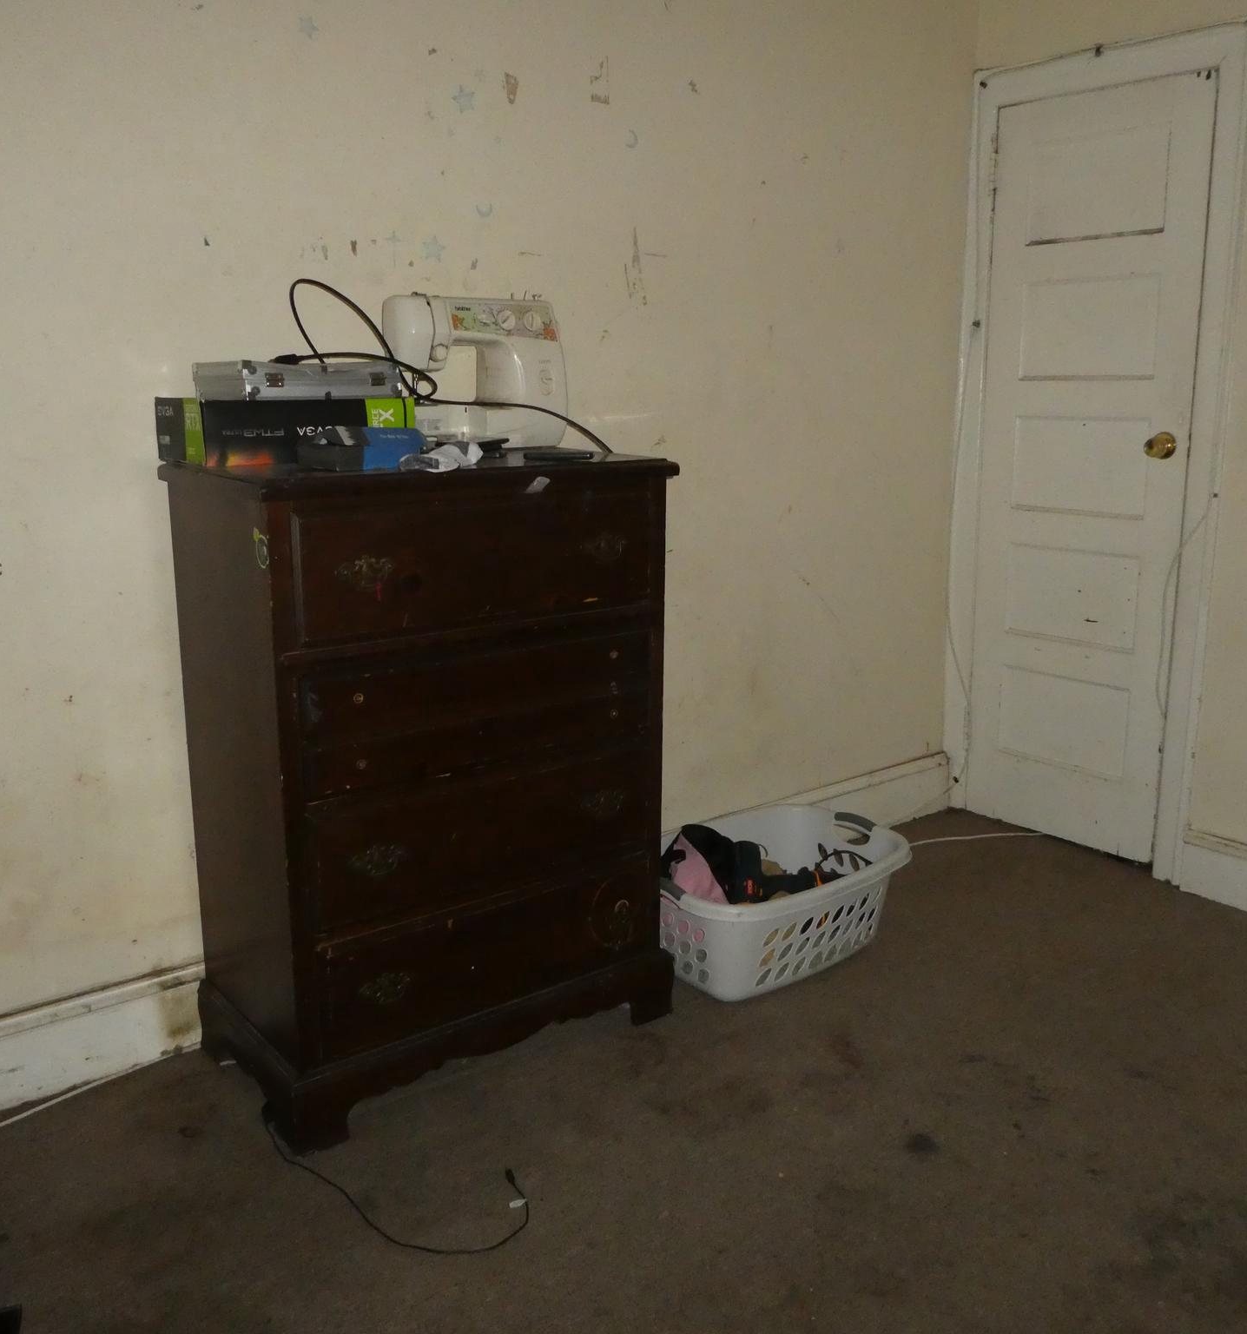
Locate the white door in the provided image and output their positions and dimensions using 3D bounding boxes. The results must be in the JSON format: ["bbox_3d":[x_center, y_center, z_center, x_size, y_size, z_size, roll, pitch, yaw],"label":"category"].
[{"bbox_3d":[1.197,-0.476,3.239,0.040,1.924,0.573,-10,16,-38],"label":"white door"}]

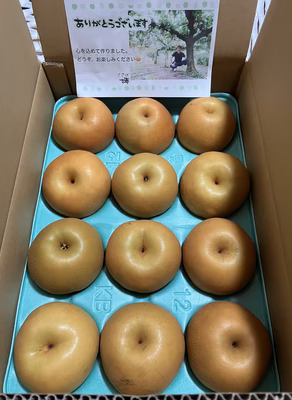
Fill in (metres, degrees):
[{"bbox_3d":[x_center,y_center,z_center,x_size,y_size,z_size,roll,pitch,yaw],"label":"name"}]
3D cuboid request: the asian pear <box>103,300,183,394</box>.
[{"bbox_3d":[-0.004,0.166,0.367,0.094,0.081,0.094,0,63,0],"label":"asian pear"}]

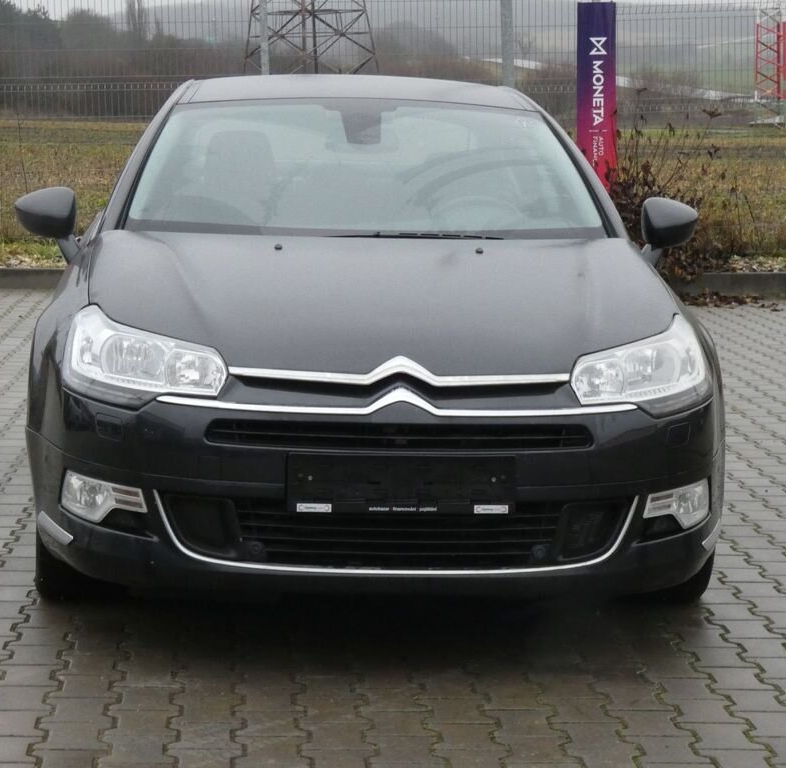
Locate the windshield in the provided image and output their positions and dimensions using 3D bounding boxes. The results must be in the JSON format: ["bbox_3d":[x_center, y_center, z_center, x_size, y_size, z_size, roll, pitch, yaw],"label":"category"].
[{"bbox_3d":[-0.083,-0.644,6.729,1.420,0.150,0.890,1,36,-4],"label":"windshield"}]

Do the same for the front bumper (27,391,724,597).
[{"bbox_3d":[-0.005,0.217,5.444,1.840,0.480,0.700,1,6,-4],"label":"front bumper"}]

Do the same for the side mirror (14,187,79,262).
[{"bbox_3d":[-1.052,-0.497,6.855,0.198,0.222,0.170,1,6,-4],"label":"side mirror"}]

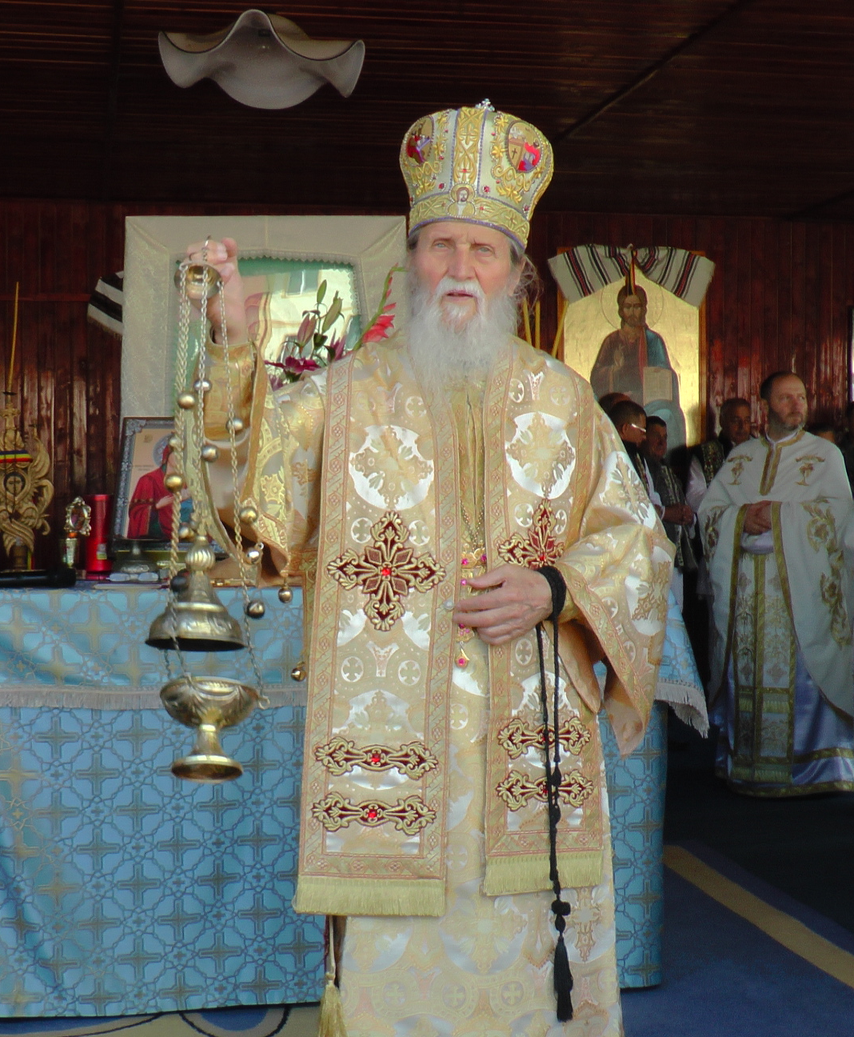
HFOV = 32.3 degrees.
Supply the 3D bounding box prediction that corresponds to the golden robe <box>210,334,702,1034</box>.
[{"bbox_3d":[0.025,0.358,2.480,0.770,1.310,0.500,0,0,-7],"label":"golden robe"}]

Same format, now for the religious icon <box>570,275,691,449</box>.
[{"bbox_3d":[1.136,-0.914,8.200,0.820,1.120,0.050,0,0,-10],"label":"religious icon"}]

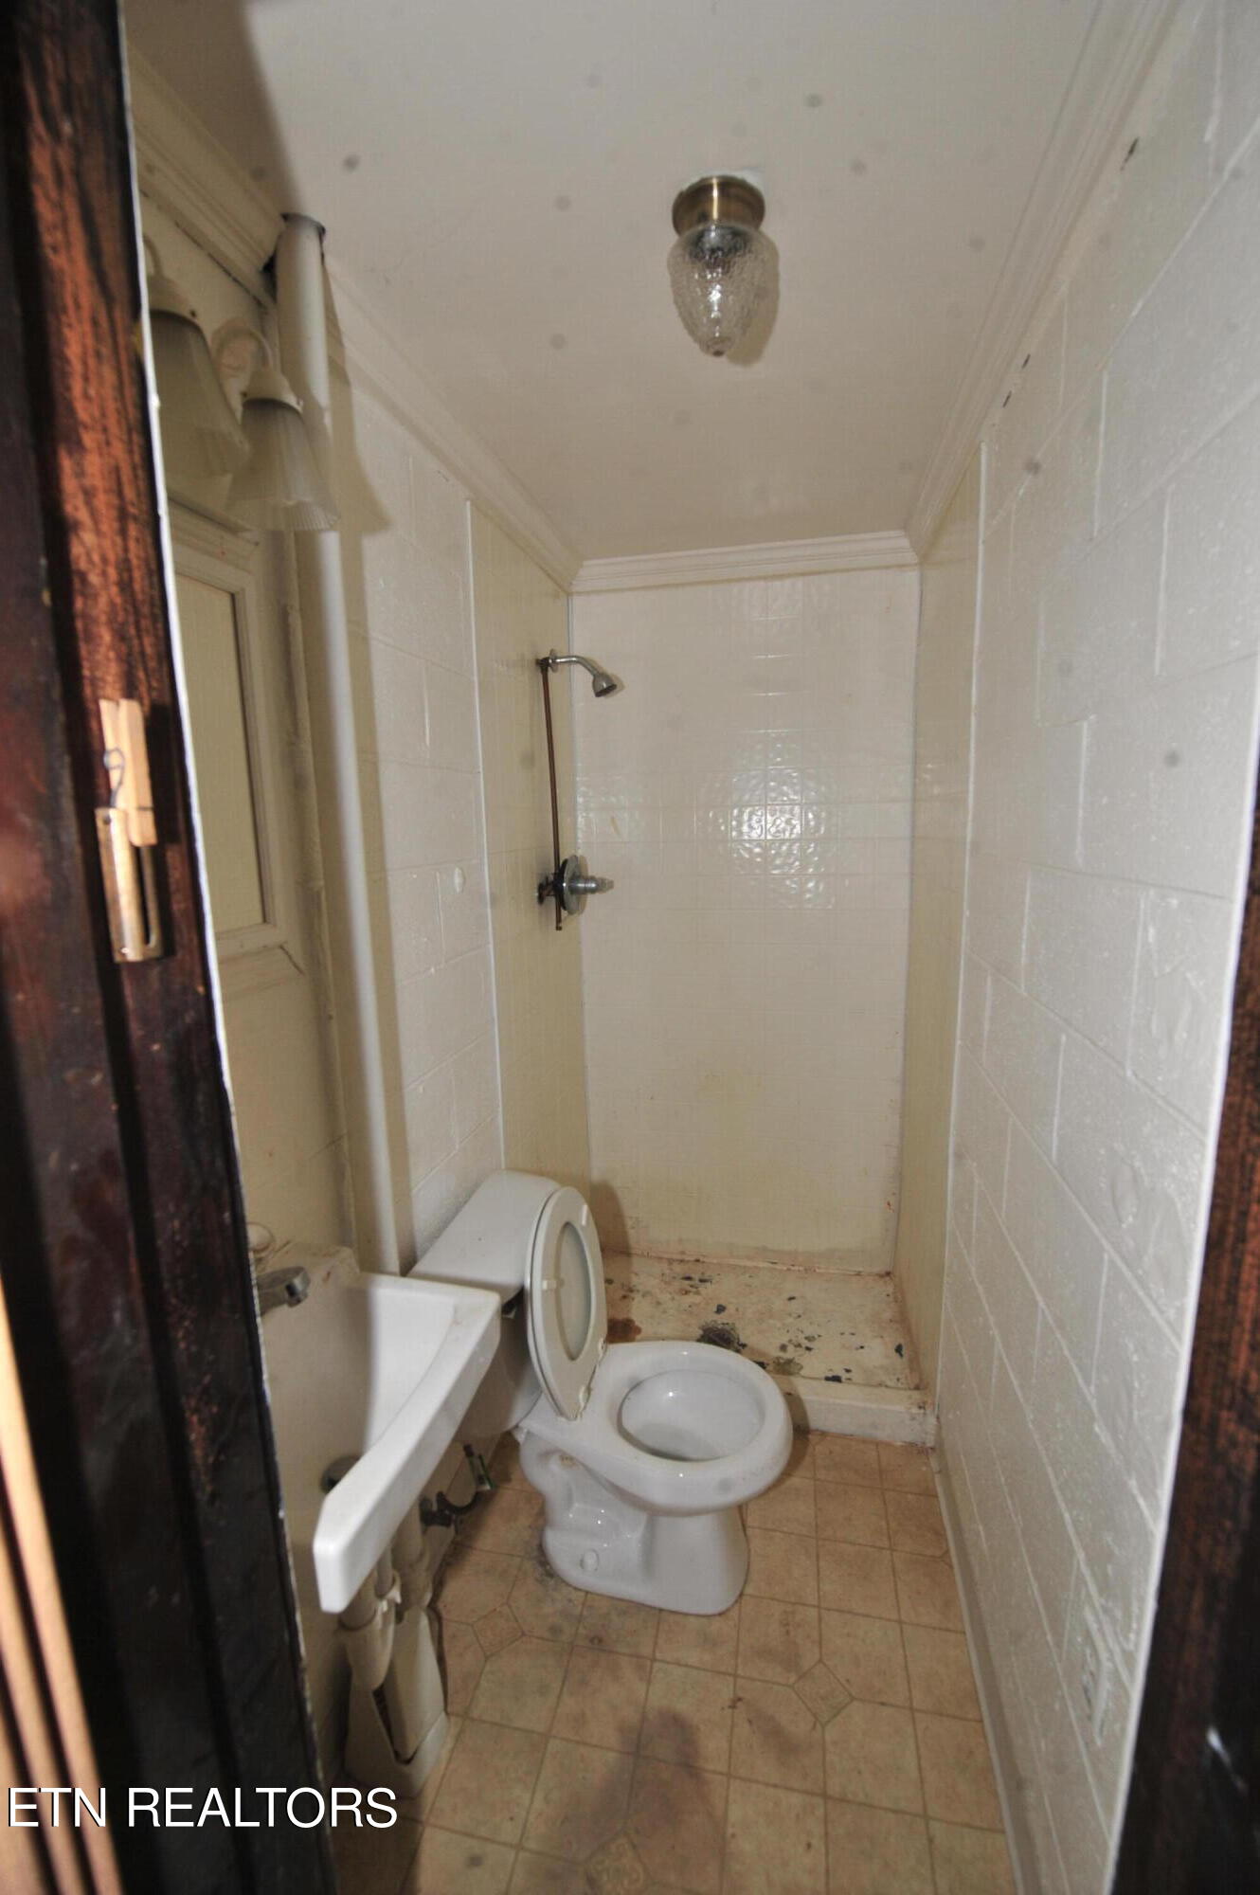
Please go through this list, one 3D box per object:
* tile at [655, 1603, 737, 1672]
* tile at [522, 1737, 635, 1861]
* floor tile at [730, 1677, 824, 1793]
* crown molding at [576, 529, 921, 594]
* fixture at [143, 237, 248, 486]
[{"bbox_3d":[0.134,1.315,1.422,0.152,0.010,0.148,1,10,12],"label":"tile"},{"bbox_3d":[-0.077,1.362,1.172,0.152,0.010,0.148,1,10,12],"label":"tile"},{"bbox_3d":[0.252,1.341,1.254,0.152,0.010,0.148,1,10,12],"label":"floor tile"},{"bbox_3d":[0.325,-1.190,2.280,1.100,0.083,0.068,1,10,13],"label":"crown molding"},{"bbox_3d":[-0.489,-0.627,0.759,0.165,0.215,0.137,1,10,13],"label":"fixture"}]

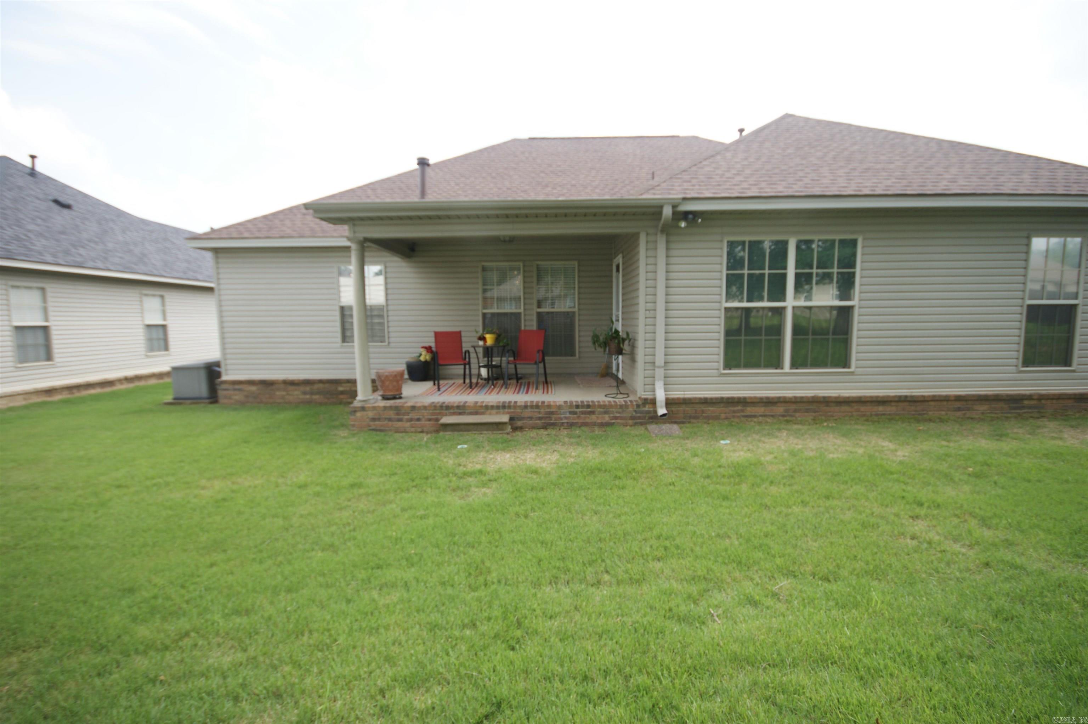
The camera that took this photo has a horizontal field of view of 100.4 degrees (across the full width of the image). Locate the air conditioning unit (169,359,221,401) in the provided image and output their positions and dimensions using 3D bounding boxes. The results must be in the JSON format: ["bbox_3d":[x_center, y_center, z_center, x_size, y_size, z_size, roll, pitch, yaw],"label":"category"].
[{"bbox_3d":[-6.969,0.412,9.357,0.760,0.670,0.800,0,5,0],"label":"air conditioning unit"}]

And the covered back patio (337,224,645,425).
[{"bbox_3d":[-0.648,-0.542,7.287,3.990,2.660,2.710,0,5,0],"label":"covered back patio"}]

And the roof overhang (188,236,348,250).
[{"bbox_3d":[-4.925,-2.181,8.357,3.100,0.195,0.330,0,5,0],"label":"roof overhang"}]

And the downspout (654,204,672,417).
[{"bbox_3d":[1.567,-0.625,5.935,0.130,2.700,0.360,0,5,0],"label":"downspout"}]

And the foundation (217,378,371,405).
[{"bbox_3d":[-4.684,0.562,8.733,3.130,0.460,0.200,0,5,0],"label":"foundation"}]

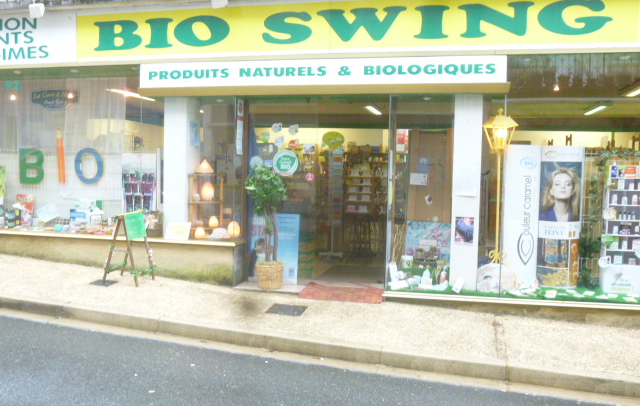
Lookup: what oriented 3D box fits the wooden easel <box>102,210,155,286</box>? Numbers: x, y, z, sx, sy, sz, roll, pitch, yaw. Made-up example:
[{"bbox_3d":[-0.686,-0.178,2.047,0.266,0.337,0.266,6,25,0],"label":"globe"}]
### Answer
[{"bbox_3d":[-2.068,0.469,6.825,0.420,0.770,0.410,2,3,14],"label":"wooden easel"}]

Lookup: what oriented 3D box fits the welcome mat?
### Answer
[{"bbox_3d":[0.249,0.980,6.801,0.880,0.050,0.500,2,3,14],"label":"welcome mat"}]

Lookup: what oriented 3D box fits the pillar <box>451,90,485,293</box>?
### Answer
[{"bbox_3d":[1.540,-0.112,6.574,0.275,2.050,0.290,2,3,14],"label":"pillar"}]

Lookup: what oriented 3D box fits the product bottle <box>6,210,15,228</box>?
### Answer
[{"bbox_3d":[-3.886,0.197,7.892,0.085,0.220,0.085,2,3,14],"label":"product bottle"}]

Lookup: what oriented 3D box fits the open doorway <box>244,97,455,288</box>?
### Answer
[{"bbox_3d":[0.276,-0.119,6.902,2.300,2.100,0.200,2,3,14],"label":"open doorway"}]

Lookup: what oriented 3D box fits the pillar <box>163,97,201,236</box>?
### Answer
[{"bbox_3d":[-1.619,-0.416,7.351,0.287,1.680,0.300,2,3,14],"label":"pillar"}]

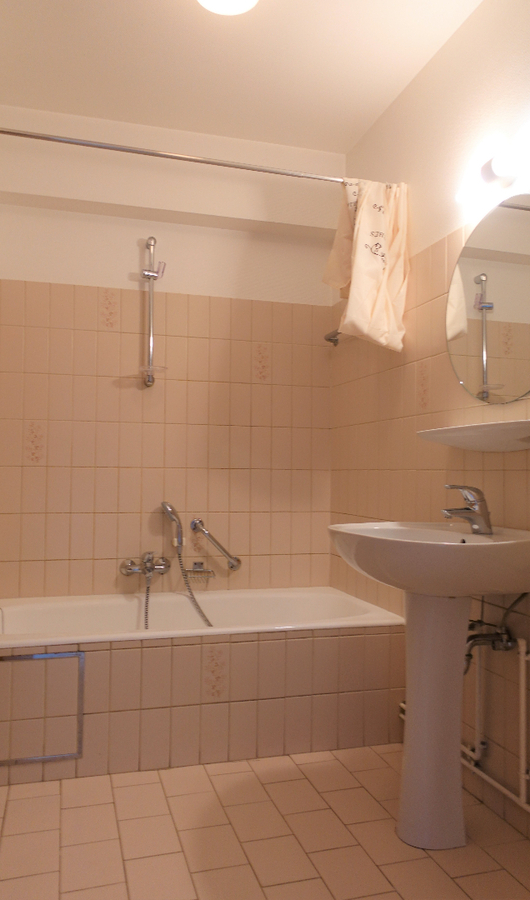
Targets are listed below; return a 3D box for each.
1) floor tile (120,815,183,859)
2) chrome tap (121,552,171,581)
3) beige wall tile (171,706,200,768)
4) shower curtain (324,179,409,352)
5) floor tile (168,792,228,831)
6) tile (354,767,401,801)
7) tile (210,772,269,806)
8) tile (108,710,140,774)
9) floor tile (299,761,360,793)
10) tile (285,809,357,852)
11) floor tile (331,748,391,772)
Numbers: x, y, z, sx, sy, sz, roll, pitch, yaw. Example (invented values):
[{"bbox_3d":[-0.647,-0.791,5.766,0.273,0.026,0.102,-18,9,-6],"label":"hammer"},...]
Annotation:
[{"bbox_3d":[-0.313,1.046,1.618,0.151,0.010,0.184,2,-2,-17],"label":"floor tile"},{"bbox_3d":[-0.521,0.504,2.596,0.198,0.126,0.136,1,-3,-16],"label":"chrome tap"},{"bbox_3d":[-0.268,0.961,2.019,0.099,0.199,0.010,2,-2,-17],"label":"beige wall tile"},{"bbox_3d":[0.404,-0.709,2.360,0.265,0.658,0.214,1,-2,-14],"label":"shower curtain"},{"bbox_3d":[-0.197,1.053,1.745,0.151,0.010,0.184,2,-2,-17],"label":"floor tile"},{"bbox_3d":[0.399,1.110,1.985,0.146,0.012,0.194,1,-2,-18],"label":"tile"},{"bbox_3d":[-0.079,1.061,1.873,0.147,0.010,0.185,1,-3,-16],"label":"tile"},{"bbox_3d":[-0.480,0.992,2.048,0.102,0.202,0.010,1,-2,-14],"label":"tile"},{"bbox_3d":[0.218,1.110,2.034,0.146,0.012,0.193,1,-2,-18],"label":"floor tile"},{"bbox_3d":[0.158,1.097,1.725,0.149,0.012,0.188,1,-2,-18],"label":"tile"},{"bbox_3d":[0.327,1.073,2.072,0.147,0.010,0.165,1,-3,-16],"label":"floor tile"}]

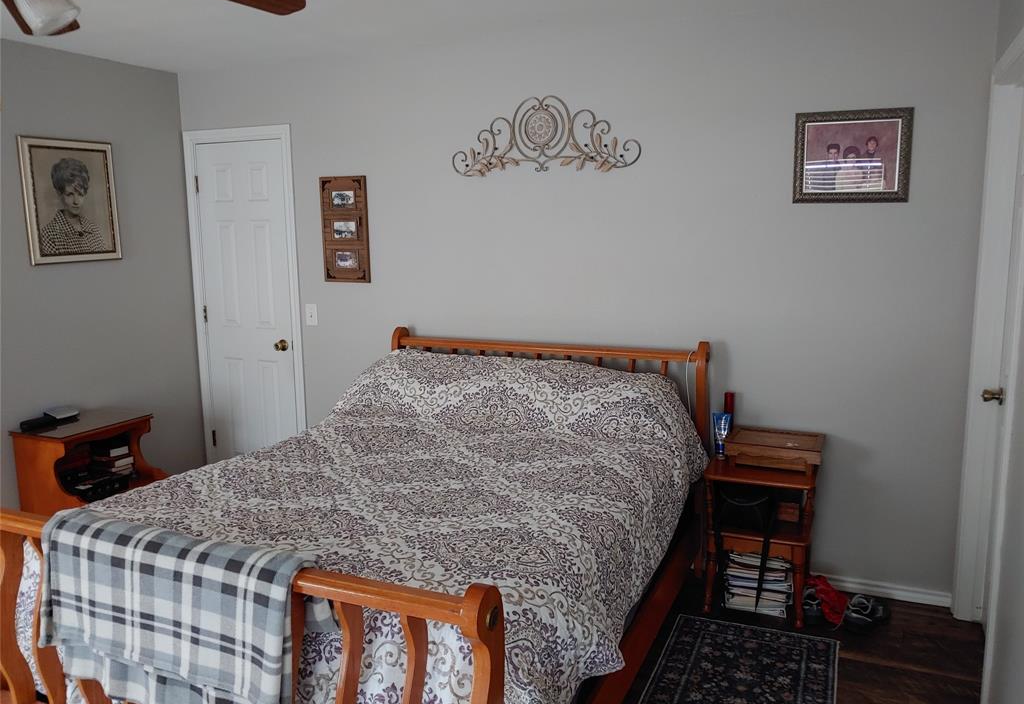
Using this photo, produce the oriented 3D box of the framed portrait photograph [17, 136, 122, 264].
[{"bbox_3d":[-2.143,-0.731,3.603,0.030,0.581,0.484,3,10,22],"label":"framed portrait photograph"}]

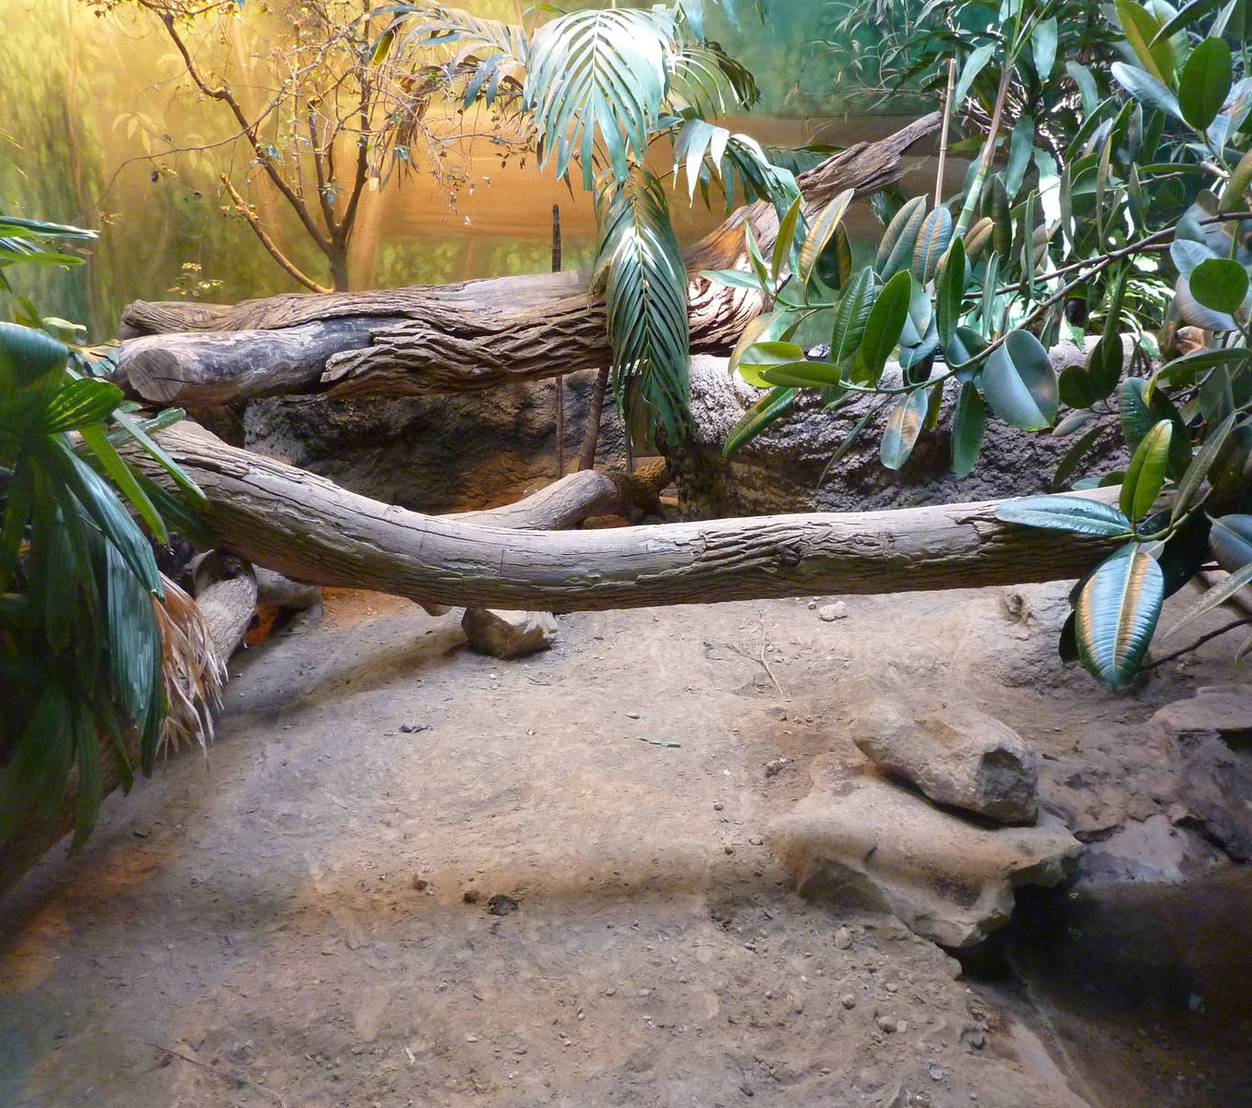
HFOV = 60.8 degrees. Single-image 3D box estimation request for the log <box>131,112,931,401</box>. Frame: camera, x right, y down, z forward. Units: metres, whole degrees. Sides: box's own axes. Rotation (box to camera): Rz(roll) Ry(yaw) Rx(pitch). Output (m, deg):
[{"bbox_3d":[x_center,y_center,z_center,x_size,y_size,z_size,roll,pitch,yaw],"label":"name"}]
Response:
[{"bbox_3d":[-0.233,-0.951,3.349,2.600,0.776,0.504,-2,20,-6],"label":"log"}]

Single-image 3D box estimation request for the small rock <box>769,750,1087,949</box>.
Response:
[{"bbox_3d":[0.456,0.436,1.666,0.417,0.155,0.359,15,25,35],"label":"small rock"}]

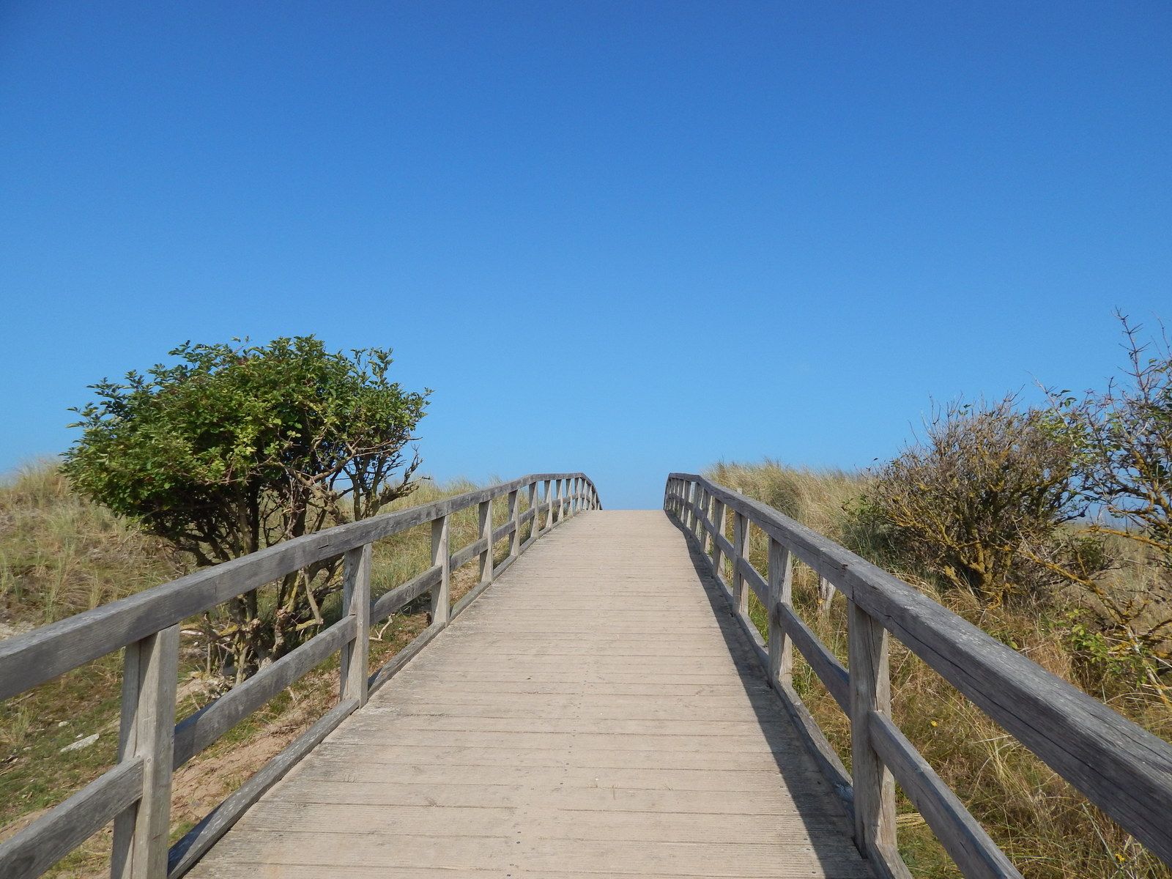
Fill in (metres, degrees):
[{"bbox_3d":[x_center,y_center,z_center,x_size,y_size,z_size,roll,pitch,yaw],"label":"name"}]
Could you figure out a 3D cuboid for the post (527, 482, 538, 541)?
[{"bbox_3d":[-0.859,1.175,12.821,0.120,0.929,0.112,0,-5,4],"label":"post"}]

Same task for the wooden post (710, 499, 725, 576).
[{"bbox_3d":[1.571,1.157,9.129,0.120,0.925,0.112,0,-5,4],"label":"wooden post"}]

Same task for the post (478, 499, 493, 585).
[{"bbox_3d":[-1.101,1.133,8.643,0.120,0.928,0.112,0,-5,4],"label":"post"}]

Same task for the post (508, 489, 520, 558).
[{"bbox_3d":[-0.982,1.147,10.732,0.120,0.923,0.112,0,-5,4],"label":"post"}]

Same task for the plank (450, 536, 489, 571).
[{"bbox_3d":[-1.165,1.112,7.626,0.072,0.125,2.030,0,-2,4],"label":"plank"}]

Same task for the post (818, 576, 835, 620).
[{"bbox_3d":[2.165,1.387,7.000,0.140,0.520,0.130,0,-5,4],"label":"post"}]

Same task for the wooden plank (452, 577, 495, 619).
[{"bbox_3d":[-1.156,1.560,7.671,0.100,0.065,2.030,0,-1,4],"label":"wooden plank"}]

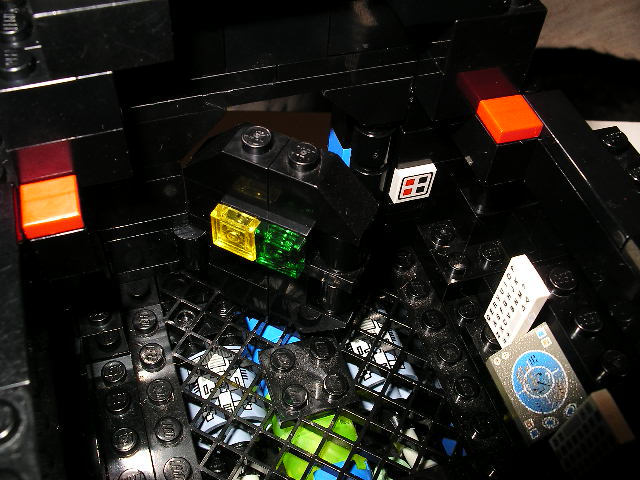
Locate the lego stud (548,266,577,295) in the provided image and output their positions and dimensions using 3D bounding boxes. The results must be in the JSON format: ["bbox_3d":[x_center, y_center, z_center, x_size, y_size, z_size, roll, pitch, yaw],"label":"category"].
[{"bbox_3d":[0.040,0.007,0.115,0.005,0.002,0.005,2,52,-3],"label":"lego stud"}]

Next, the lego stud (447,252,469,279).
[{"bbox_3d":[0.028,0.005,0.142,0.005,0.002,0.005,-13,54,-14],"label":"lego stud"}]

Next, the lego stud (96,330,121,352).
[{"bbox_3d":[-0.042,0.020,0.137,0.005,0.002,0.005,-13,54,-14],"label":"lego stud"}]

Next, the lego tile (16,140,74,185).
[{"bbox_3d":[-0.042,-0.012,0.105,0.008,0.003,0.008,-13,54,-14],"label":"lego tile"}]

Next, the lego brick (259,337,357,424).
[{"bbox_3d":[-0.002,0.027,0.134,0.016,0.005,0.016,-13,54,-14],"label":"lego brick"}]

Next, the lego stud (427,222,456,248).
[{"bbox_3d":[0.027,-0.001,0.149,0.005,0.002,0.005,-13,54,-14],"label":"lego stud"}]

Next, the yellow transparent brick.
[{"bbox_3d":[-0.014,-0.001,0.116,0.008,0.008,0.003,21,54,12],"label":"yellow transparent brick"}]

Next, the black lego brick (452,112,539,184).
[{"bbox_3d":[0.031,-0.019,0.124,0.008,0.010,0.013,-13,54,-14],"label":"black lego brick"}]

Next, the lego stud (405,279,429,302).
[{"bbox_3d":[0.021,0.011,0.146,0.005,0.002,0.005,2,52,-3],"label":"lego stud"}]

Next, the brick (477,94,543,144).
[{"bbox_3d":[0.033,-0.021,0.118,0.008,0.003,0.008,-13,54,-14],"label":"brick"}]

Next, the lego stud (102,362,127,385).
[{"bbox_3d":[-0.040,0.026,0.132,0.005,0.002,0.005,-13,54,-14],"label":"lego stud"}]

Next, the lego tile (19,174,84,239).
[{"bbox_3d":[-0.040,-0.005,0.102,0.008,0.003,0.008,-13,54,-14],"label":"lego tile"}]

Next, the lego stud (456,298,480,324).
[{"bbox_3d":[0.031,0.015,0.142,0.005,0.002,0.005,2,52,-3],"label":"lego stud"}]

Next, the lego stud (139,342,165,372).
[{"bbox_3d":[-0.032,0.022,0.132,0.005,0.002,0.005,-13,54,-14],"label":"lego stud"}]

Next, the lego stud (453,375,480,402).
[{"bbox_3d":[0.028,0.029,0.133,0.005,0.002,0.005,2,52,-3],"label":"lego stud"}]

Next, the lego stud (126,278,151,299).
[{"bbox_3d":[-0.037,0.010,0.141,0.005,0.002,0.005,-13,54,-14],"label":"lego stud"}]

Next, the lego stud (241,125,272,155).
[{"bbox_3d":[-0.010,-0.015,0.106,0.005,0.002,0.005,2,52,-3],"label":"lego stud"}]

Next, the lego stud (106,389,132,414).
[{"bbox_3d":[-0.037,0.031,0.127,0.005,0.002,0.005,-13,54,-14],"label":"lego stud"}]

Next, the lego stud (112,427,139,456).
[{"bbox_3d":[-0.034,0.036,0.121,0.005,0.002,0.005,2,52,-3],"label":"lego stud"}]

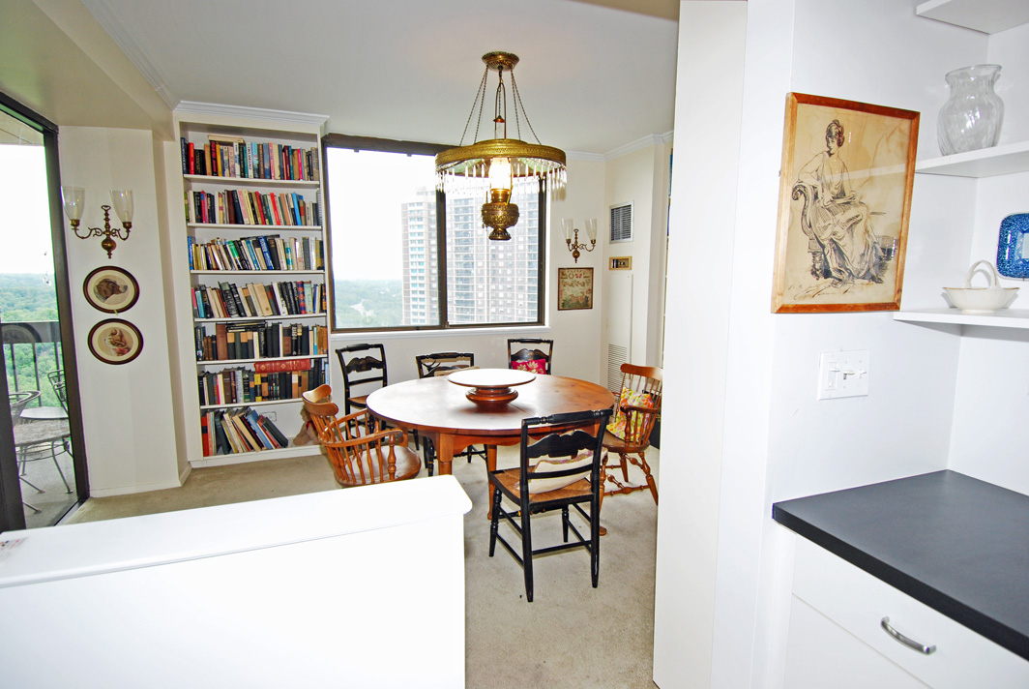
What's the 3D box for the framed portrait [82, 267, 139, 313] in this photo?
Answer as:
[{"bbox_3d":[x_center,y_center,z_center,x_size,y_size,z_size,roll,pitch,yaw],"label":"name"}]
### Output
[{"bbox_3d":[-2.381,-0.321,3.048,0.277,0.281,0.024,-3,7,-20],"label":"framed portrait"}]

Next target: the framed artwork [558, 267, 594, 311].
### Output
[{"bbox_3d":[0.572,-0.512,4.785,0.366,0.389,0.024,-3,7,-20],"label":"framed artwork"}]

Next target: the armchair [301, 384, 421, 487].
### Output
[{"bbox_3d":[-0.781,0.652,2.676,0.570,0.850,0.560,-4,8,-27],"label":"armchair"}]

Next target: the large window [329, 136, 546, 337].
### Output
[{"bbox_3d":[-0.628,-0.951,4.631,1.980,1.640,0.100,-2,7,-19],"label":"large window"}]

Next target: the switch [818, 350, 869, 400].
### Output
[{"bbox_3d":[0.793,0.074,1.228,0.162,0.114,0.018,-2,7,-19],"label":"switch"}]

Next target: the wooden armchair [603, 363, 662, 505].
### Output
[{"bbox_3d":[0.640,0.572,3.331,0.570,0.850,0.560,-2,7,-14],"label":"wooden armchair"}]

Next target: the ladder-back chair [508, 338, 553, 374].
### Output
[{"bbox_3d":[0.104,0.382,4.310,0.440,0.810,0.520,1,7,9],"label":"ladder-back chair"}]

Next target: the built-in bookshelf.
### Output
[{"bbox_3d":[-1.970,-0.403,4.019,1.040,2.620,0.330,-2,7,-19],"label":"built-in bookshelf"}]

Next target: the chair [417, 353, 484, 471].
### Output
[{"bbox_3d":[-0.437,0.530,3.699,0.450,0.845,0.490,-2,7,-19],"label":"chair"}]

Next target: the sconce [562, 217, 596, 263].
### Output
[{"bbox_3d":[0.628,-1.008,5.074,0.376,0.416,0.180,-2,7,-19],"label":"sconce"}]

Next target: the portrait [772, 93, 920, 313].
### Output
[{"bbox_3d":[0.745,-0.302,1.159,0.400,0.462,0.025,-2,7,-19],"label":"portrait"}]

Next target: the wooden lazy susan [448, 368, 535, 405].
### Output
[{"bbox_3d":[-0.126,0.245,2.787,0.485,0.140,0.485,-2,7,-19],"label":"wooden lazy susan"}]

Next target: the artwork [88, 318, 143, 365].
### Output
[{"bbox_3d":[-2.383,-0.014,3.085,0.277,0.279,0.024,-3,7,-20],"label":"artwork"}]

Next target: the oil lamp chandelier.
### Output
[{"bbox_3d":[-0.076,-1.031,2.741,0.695,0.930,0.695,0,7,0],"label":"oil lamp chandelier"}]

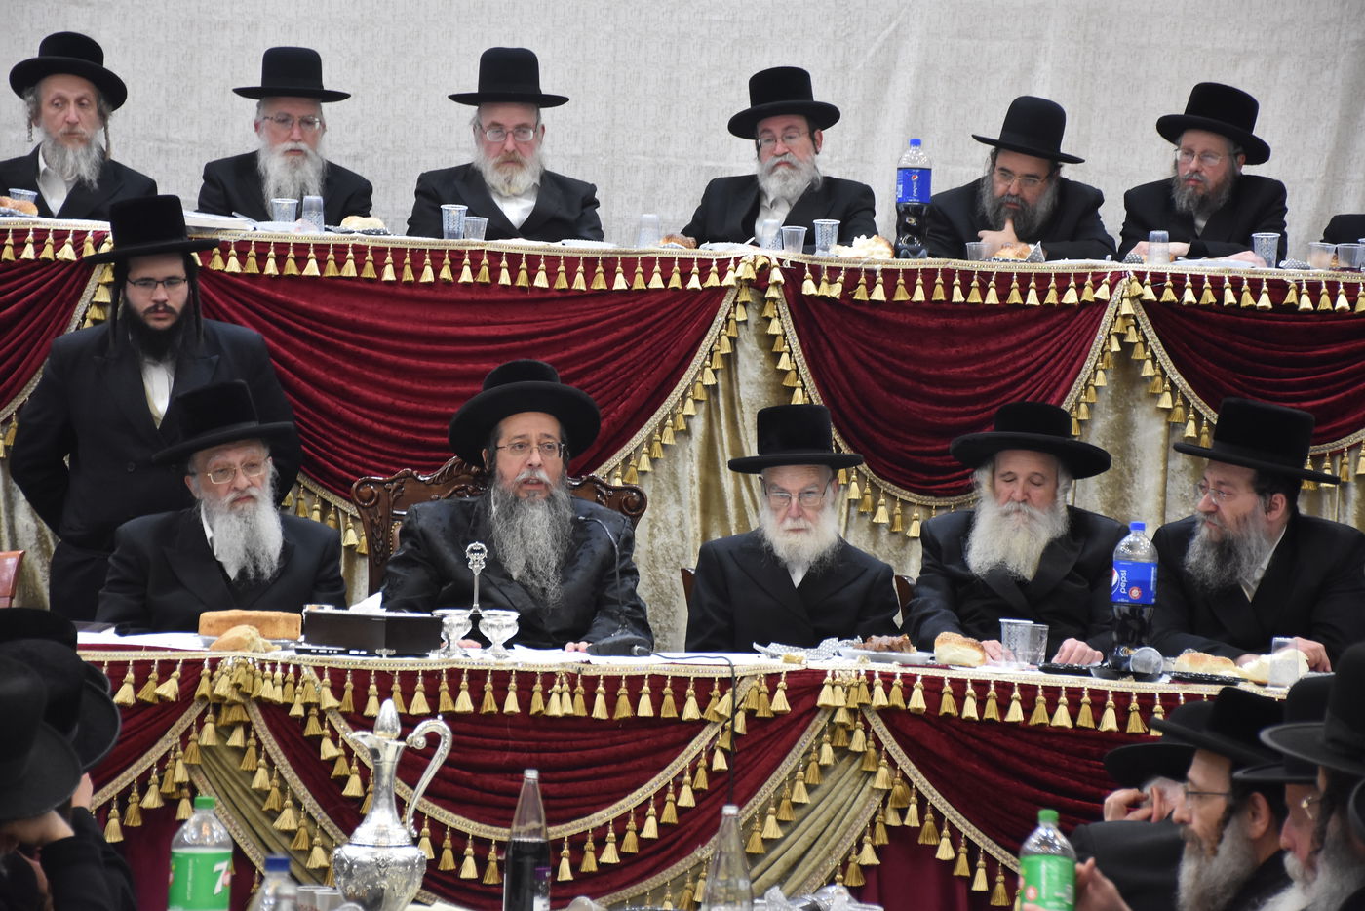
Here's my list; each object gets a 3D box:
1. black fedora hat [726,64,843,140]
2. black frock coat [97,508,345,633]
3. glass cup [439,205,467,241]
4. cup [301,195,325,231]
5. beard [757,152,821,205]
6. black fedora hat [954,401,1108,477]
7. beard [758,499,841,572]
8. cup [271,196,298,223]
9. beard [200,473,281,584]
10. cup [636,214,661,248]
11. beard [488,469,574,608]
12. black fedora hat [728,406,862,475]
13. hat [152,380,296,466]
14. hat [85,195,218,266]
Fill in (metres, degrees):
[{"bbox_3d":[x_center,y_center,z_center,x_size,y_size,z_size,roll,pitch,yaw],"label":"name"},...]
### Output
[{"bbox_3d":[0.283,-0.975,11.750,0.310,0.135,0.335,-6,-10,-1],"label":"black fedora hat"},{"bbox_3d":[-1.027,0.456,9.350,0.540,0.680,0.480,2,0,-9],"label":"black frock coat"},{"bbox_3d":[-0.602,-0.613,11.200,0.070,0.095,0.070,2,0,0],"label":"glass cup"},{"bbox_3d":[-0.974,-0.635,11.200,0.068,0.098,0.068,2,-1,0],"label":"cup"},{"bbox_3d":[0.287,-0.749,11.500,0.155,0.145,0.120,3,0,19],"label":"beard"},{"bbox_3d":[0.757,-0.034,9.250,0.350,0.130,0.370,4,-14,9],"label":"black fedora hat"},{"bbox_3d":[0.253,0.174,9.170,0.180,0.158,0.120,2,0,1],"label":"beard"},{"bbox_3d":[-1.033,-0.624,11.000,0.071,0.092,0.071,2,0,0],"label":"cup"},{"bbox_3d":[-0.961,0.159,9.300,0.175,0.235,0.150,3,-2,-14],"label":"beard"},{"bbox_3d":[-0.089,-0.593,11.200,0.070,0.095,0.070,2,0,0],"label":"cup"},{"bbox_3d":[-0.331,0.181,9.280,0.180,0.300,0.150,2,-1,-5],"label":"beard"},{"bbox_3d":[0.246,-0.036,9.300,0.295,0.145,0.335,-3,-5,3],"label":"black fedora hat"},{"bbox_3d":[-1.050,-0.081,9.650,0.335,0.145,0.360,-14,4,-16],"label":"hat"},{"bbox_3d":[-1.230,-0.525,9.780,0.312,0.132,0.345,-9,-1,-14],"label":"hat"}]

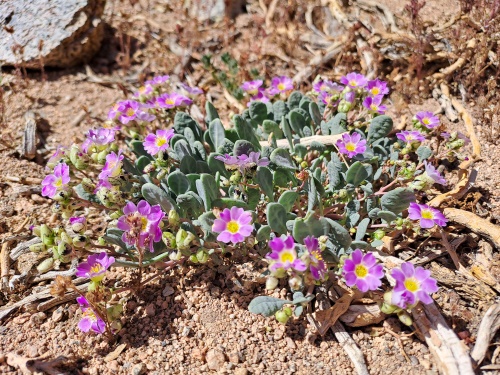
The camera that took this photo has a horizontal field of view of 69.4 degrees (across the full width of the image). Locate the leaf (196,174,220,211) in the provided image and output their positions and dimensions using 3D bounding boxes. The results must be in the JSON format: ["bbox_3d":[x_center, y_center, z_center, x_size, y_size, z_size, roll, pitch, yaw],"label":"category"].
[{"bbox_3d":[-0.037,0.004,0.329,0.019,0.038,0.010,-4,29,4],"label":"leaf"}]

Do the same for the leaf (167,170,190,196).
[{"bbox_3d":[-0.062,-0.004,0.315,0.019,0.024,0.006,-5,23,-11],"label":"leaf"}]

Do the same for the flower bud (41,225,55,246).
[{"bbox_3d":[-0.158,0.038,0.283,0.009,0.018,0.009,-32,20,-29],"label":"flower bud"}]

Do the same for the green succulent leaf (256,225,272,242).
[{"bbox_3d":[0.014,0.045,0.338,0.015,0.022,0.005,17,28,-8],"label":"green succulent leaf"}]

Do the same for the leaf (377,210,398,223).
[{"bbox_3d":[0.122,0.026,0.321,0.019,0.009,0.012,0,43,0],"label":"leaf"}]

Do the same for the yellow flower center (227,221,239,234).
[{"bbox_3d":[-0.015,0.034,0.310,0.011,0.005,0.011,0,69,0],"label":"yellow flower center"}]

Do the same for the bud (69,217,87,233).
[{"bbox_3d":[-0.136,0.030,0.287,0.011,0.013,0.011,-23,34,-26],"label":"bud"}]

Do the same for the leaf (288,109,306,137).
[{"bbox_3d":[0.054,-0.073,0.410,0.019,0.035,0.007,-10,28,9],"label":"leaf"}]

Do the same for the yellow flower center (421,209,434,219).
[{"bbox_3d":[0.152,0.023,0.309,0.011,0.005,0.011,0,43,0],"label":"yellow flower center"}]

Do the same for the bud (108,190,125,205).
[{"bbox_3d":[-0.113,0.008,0.305,0.013,0.013,0.012,-5,30,-20],"label":"bud"}]

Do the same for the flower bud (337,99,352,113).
[{"bbox_3d":[0.115,-0.099,0.435,0.015,0.016,0.014,0,43,0],"label":"flower bud"}]

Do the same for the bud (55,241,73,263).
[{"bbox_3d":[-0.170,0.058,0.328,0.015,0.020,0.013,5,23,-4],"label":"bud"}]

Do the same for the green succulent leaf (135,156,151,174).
[{"bbox_3d":[-0.100,-0.020,0.335,0.014,0.020,0.005,-13,23,-15],"label":"green succulent leaf"}]

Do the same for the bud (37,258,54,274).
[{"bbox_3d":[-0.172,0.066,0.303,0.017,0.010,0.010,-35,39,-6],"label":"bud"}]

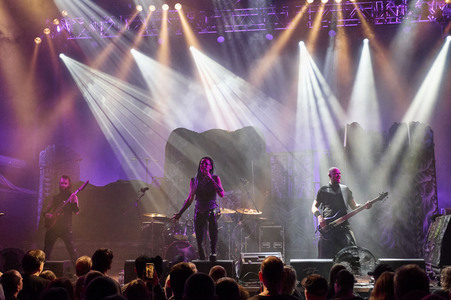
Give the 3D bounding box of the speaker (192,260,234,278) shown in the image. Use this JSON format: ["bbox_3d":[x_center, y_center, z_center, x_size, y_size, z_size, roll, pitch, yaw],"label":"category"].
[{"bbox_3d":[-0.170,1.738,6.750,0.580,0.350,0.450,0,-9,0],"label":"speaker"}]

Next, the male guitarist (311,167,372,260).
[{"bbox_3d":[1.716,1.104,7.100,0.750,1.720,0.520,3,-9,-16],"label":"male guitarist"}]

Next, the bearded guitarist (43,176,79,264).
[{"bbox_3d":[-2.655,1.238,7.700,0.580,1.670,0.460,2,-9,-11],"label":"bearded guitarist"}]

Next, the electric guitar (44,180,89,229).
[{"bbox_3d":[-2.508,0.857,7.550,0.330,1.020,0.100,42,2,-7],"label":"electric guitar"}]

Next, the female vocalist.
[{"bbox_3d":[-0.426,0.914,7.500,0.800,1.640,0.450,1,-9,-6],"label":"female vocalist"}]

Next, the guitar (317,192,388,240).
[{"bbox_3d":[1.857,0.943,6.900,1.200,0.340,0.100,-31,-2,2],"label":"guitar"}]

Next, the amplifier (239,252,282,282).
[{"bbox_3d":[0.500,1.672,6.800,0.620,0.400,0.420,0,-9,0],"label":"amplifier"}]

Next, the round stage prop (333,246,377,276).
[{"bbox_3d":[1.783,1.549,6.550,0.570,0.460,0.280,0,-9,0],"label":"round stage prop"}]

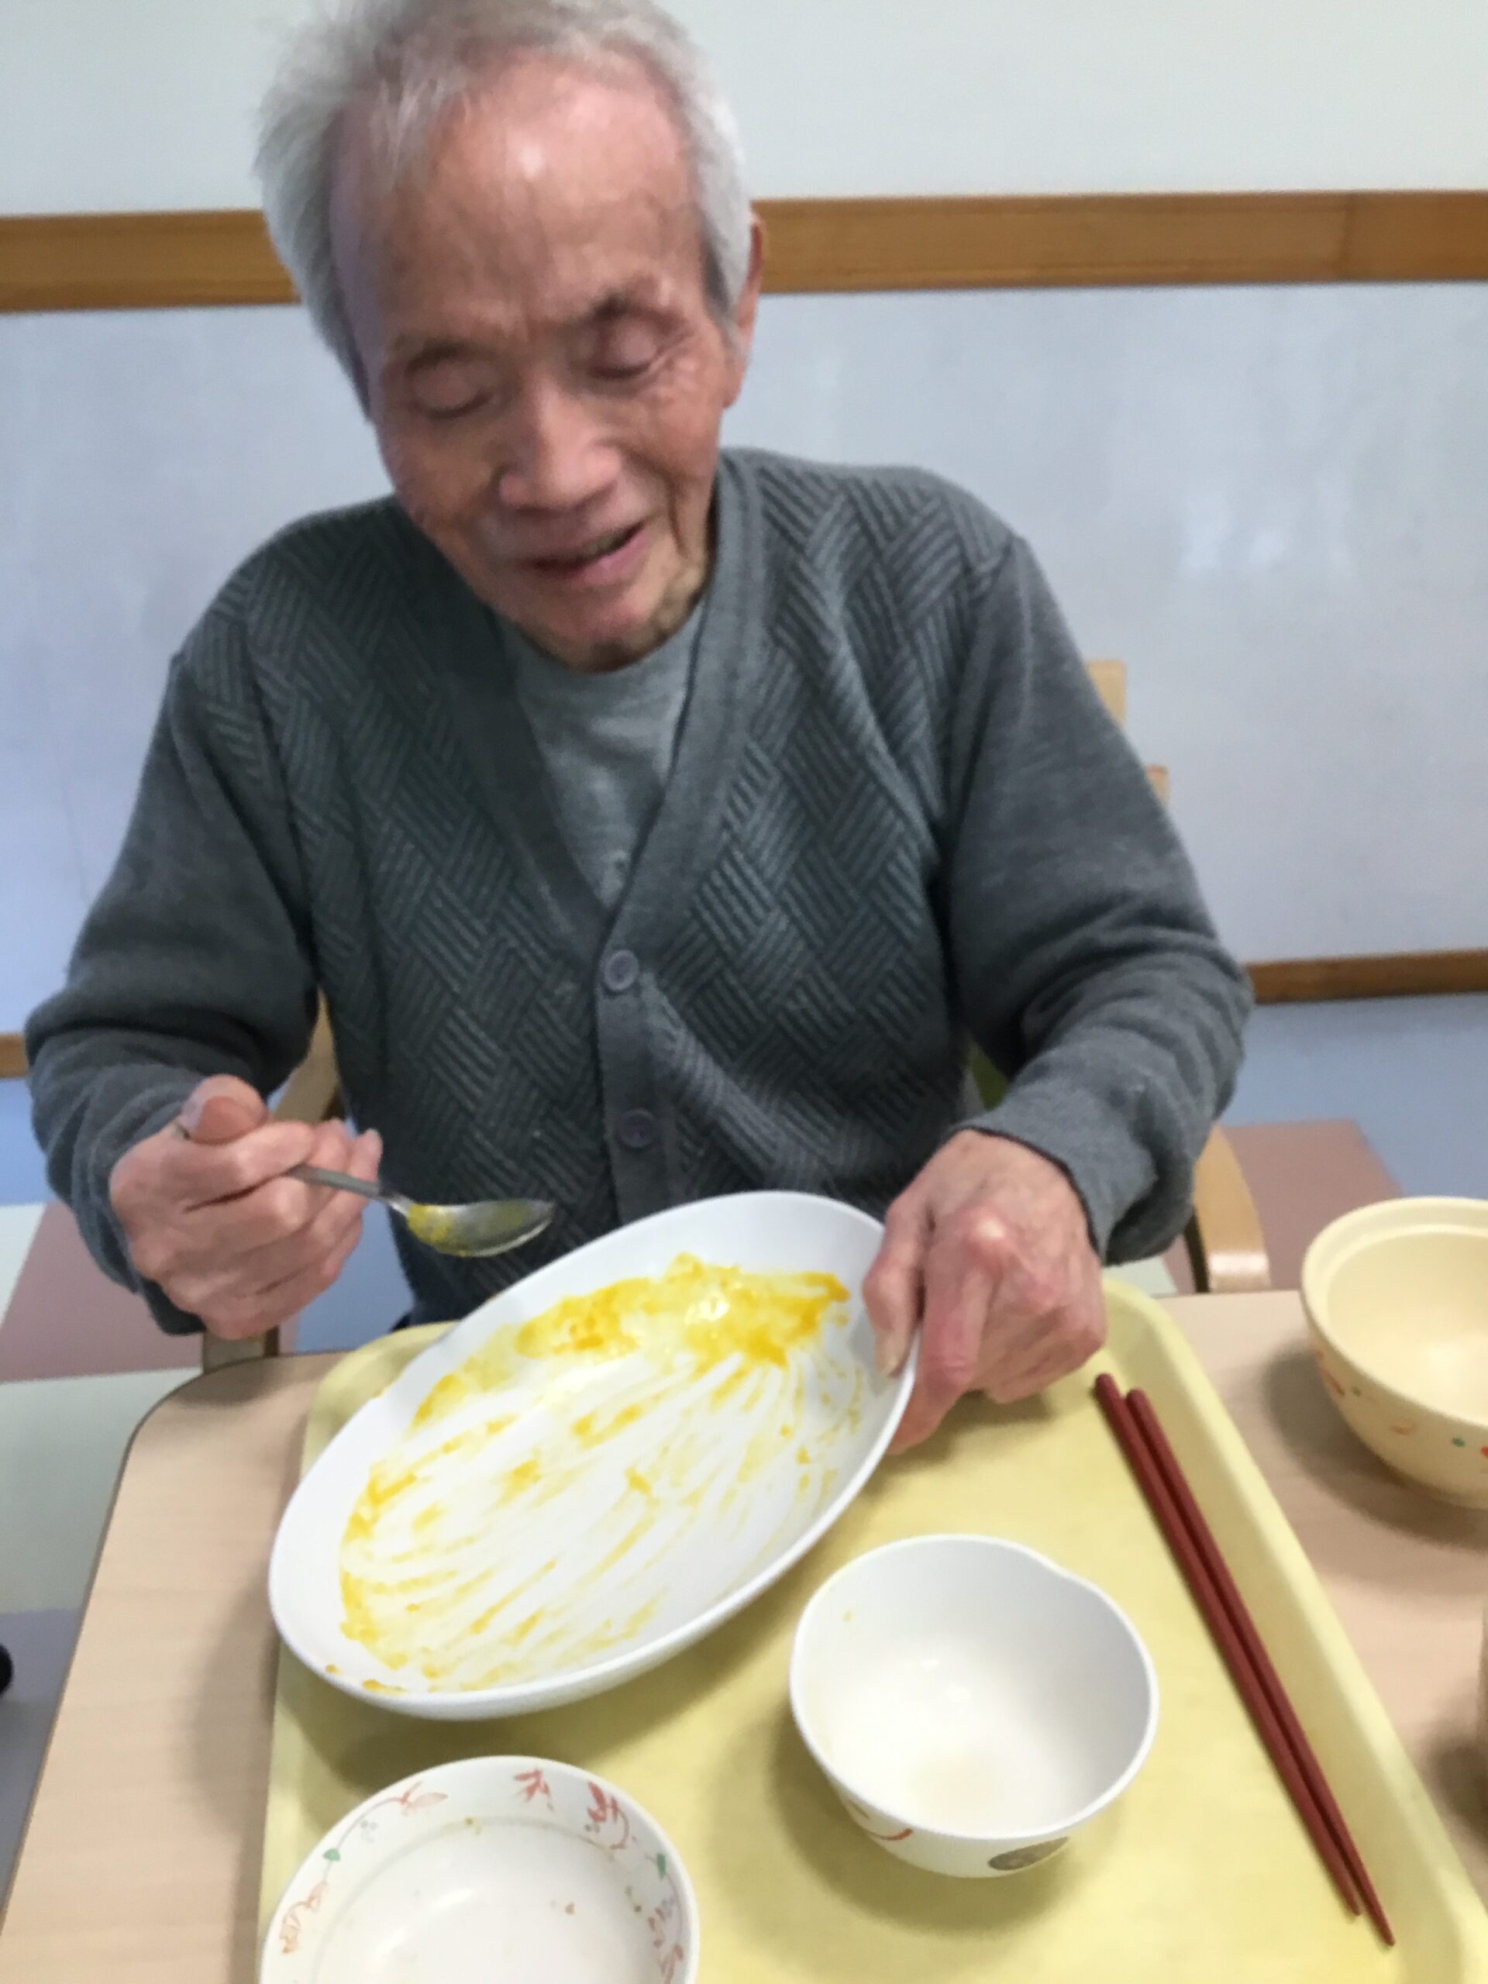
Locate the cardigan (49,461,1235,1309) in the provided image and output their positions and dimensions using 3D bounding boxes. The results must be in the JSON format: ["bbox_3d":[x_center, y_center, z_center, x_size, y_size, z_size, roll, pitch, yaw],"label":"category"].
[{"bbox_3d":[-0.050,-0.028,0.881,0.560,0.490,0.380,-1,30,-2],"label":"cardigan"}]

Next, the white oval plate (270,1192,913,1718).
[{"bbox_3d":[-0.041,0.168,0.637,0.258,0.042,0.188,-32,37,-28],"label":"white oval plate"}]

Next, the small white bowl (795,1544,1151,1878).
[{"bbox_3d":[0.070,0.234,0.560,0.112,0.055,0.112,0,30,0],"label":"small white bowl"}]

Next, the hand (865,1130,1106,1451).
[{"bbox_3d":[0.087,0.114,0.665,0.093,0.085,0.125,10,32,17],"label":"hand"}]

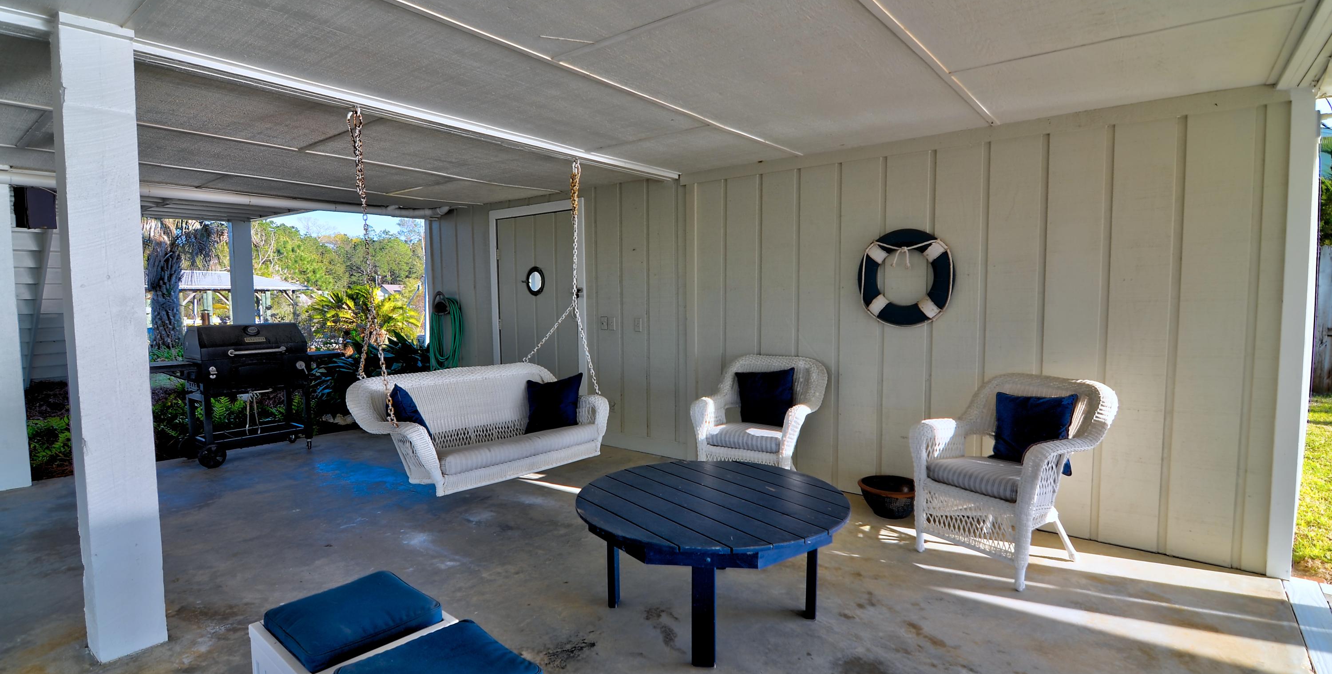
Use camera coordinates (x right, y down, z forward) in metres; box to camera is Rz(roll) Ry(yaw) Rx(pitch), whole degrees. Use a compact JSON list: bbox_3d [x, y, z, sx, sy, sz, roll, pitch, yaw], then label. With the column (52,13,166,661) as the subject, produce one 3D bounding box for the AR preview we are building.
[{"bbox_3d":[-2.178,0.037,2.313,0.193,2.413,0.193,3,5,41],"label":"column"}]

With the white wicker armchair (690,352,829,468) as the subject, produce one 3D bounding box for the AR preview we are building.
[{"bbox_3d":[0.655,0.653,4.050,0.771,0.940,0.702,2,4,29],"label":"white wicker armchair"}]

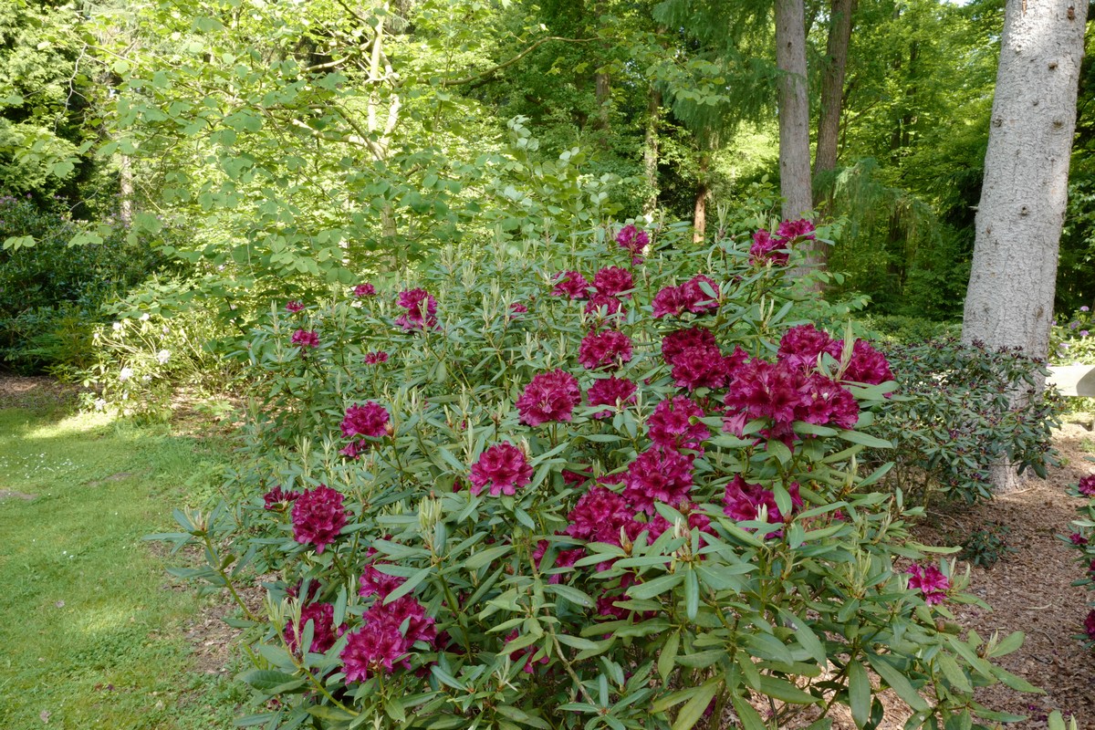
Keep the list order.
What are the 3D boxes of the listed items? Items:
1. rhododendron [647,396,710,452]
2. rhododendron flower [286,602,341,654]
[{"bbox_3d":[0.300,0.135,1.950,0.146,0.123,0.135,1,6,9],"label":"rhododendron"},{"bbox_3d":[-0.550,0.618,2.000,0.133,0.115,0.135,-3,9,-16],"label":"rhododendron flower"}]

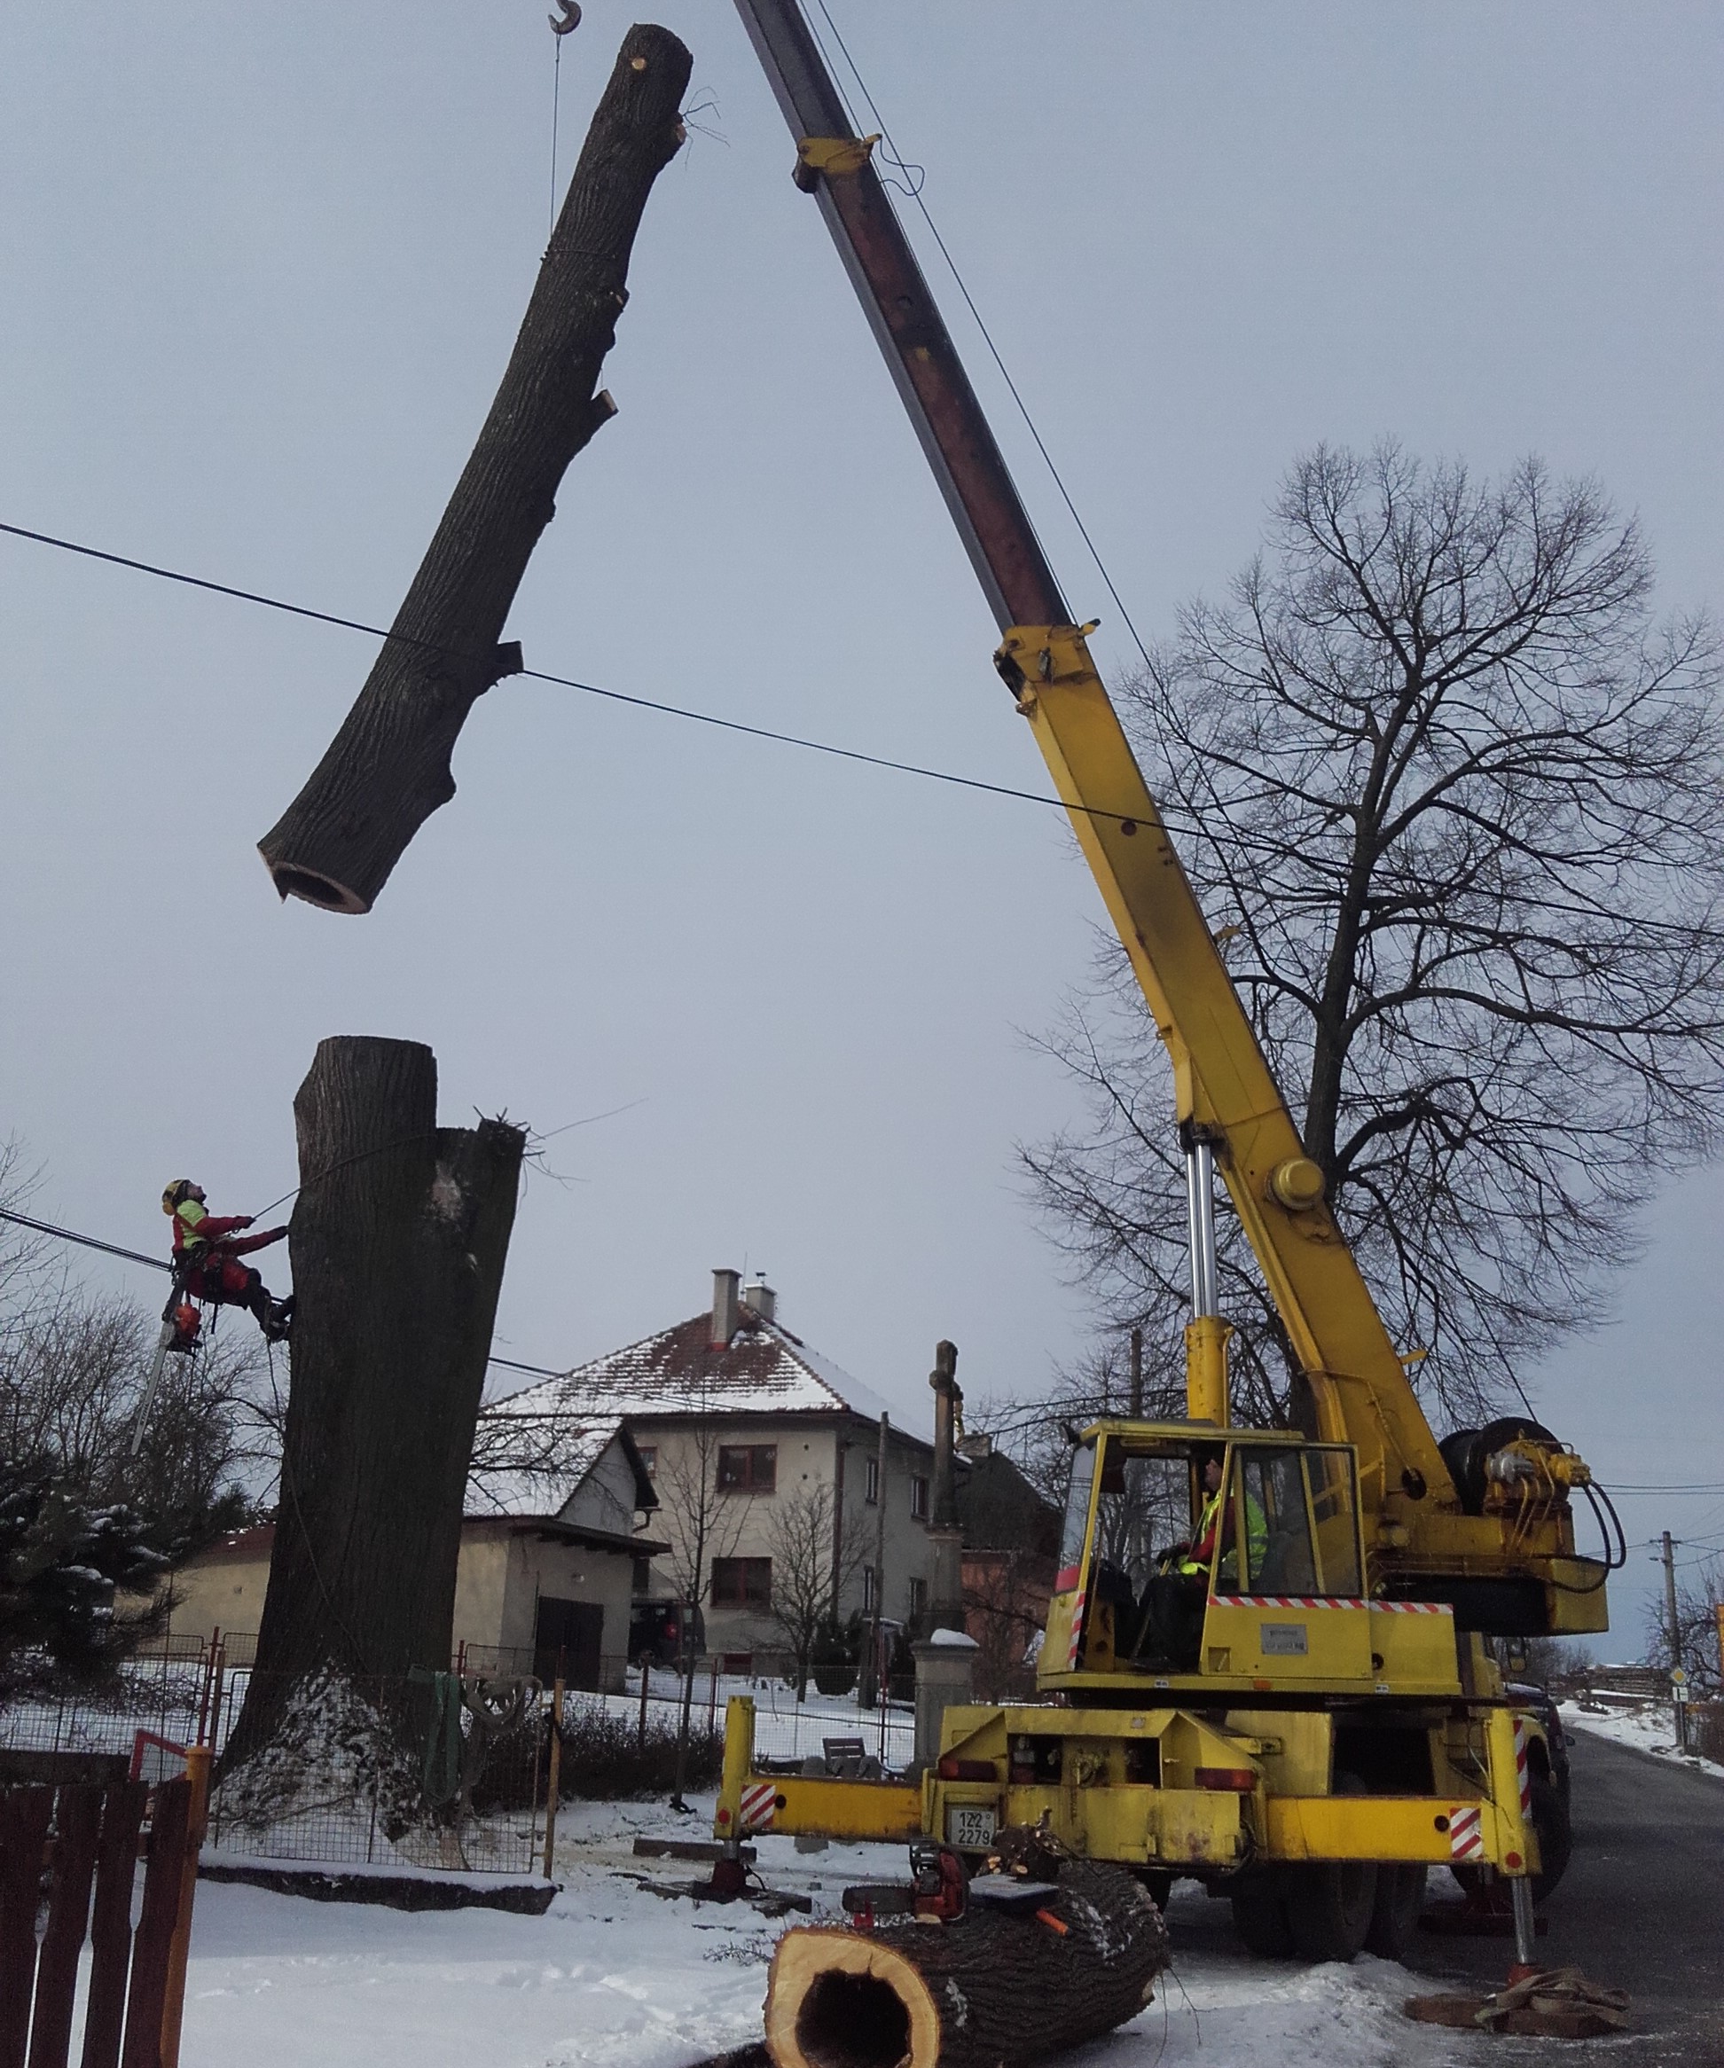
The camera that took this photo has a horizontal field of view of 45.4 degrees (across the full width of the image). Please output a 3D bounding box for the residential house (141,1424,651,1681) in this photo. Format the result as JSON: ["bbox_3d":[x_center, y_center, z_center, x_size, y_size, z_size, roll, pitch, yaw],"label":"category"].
[{"bbox_3d":[-10.113,11.214,44.842,9.300,5.884,6.500,-4,-19,16],"label":"residential house"}]

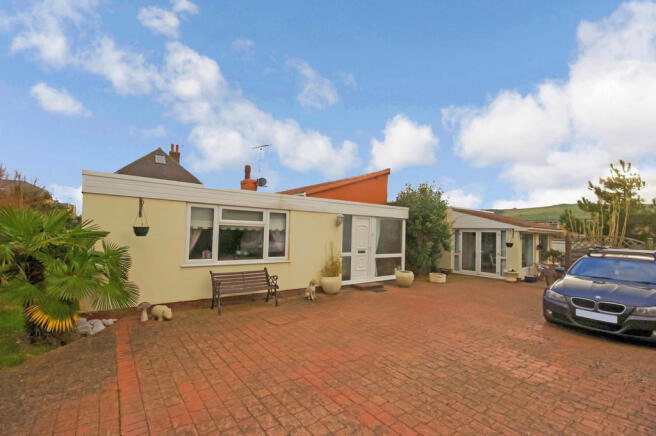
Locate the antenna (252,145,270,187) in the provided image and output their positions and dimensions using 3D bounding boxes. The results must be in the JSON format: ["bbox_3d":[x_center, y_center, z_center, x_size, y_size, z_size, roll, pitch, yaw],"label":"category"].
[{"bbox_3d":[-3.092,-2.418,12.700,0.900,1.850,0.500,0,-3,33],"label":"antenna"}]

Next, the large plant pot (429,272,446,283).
[{"bbox_3d":[3.904,2.122,9.690,0.600,0.340,0.380,0,-3,22],"label":"large plant pot"}]

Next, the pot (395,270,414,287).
[{"bbox_3d":[2.504,1.961,8.867,0.580,0.500,0.580,1,-3,16],"label":"pot"}]

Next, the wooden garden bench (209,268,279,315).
[{"bbox_3d":[-1.800,1.566,5.969,1.280,0.790,0.630,3,-3,-35],"label":"wooden garden bench"}]

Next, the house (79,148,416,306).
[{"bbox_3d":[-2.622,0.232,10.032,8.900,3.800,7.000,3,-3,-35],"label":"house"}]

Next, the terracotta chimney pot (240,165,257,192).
[{"bbox_3d":[-3.683,-1.860,12.700,0.550,1.220,0.550,3,-3,-35],"label":"terracotta chimney pot"}]

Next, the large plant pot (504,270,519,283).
[{"bbox_3d":[6.931,2.185,10.317,0.490,0.420,0.490,0,-3,34],"label":"large plant pot"}]

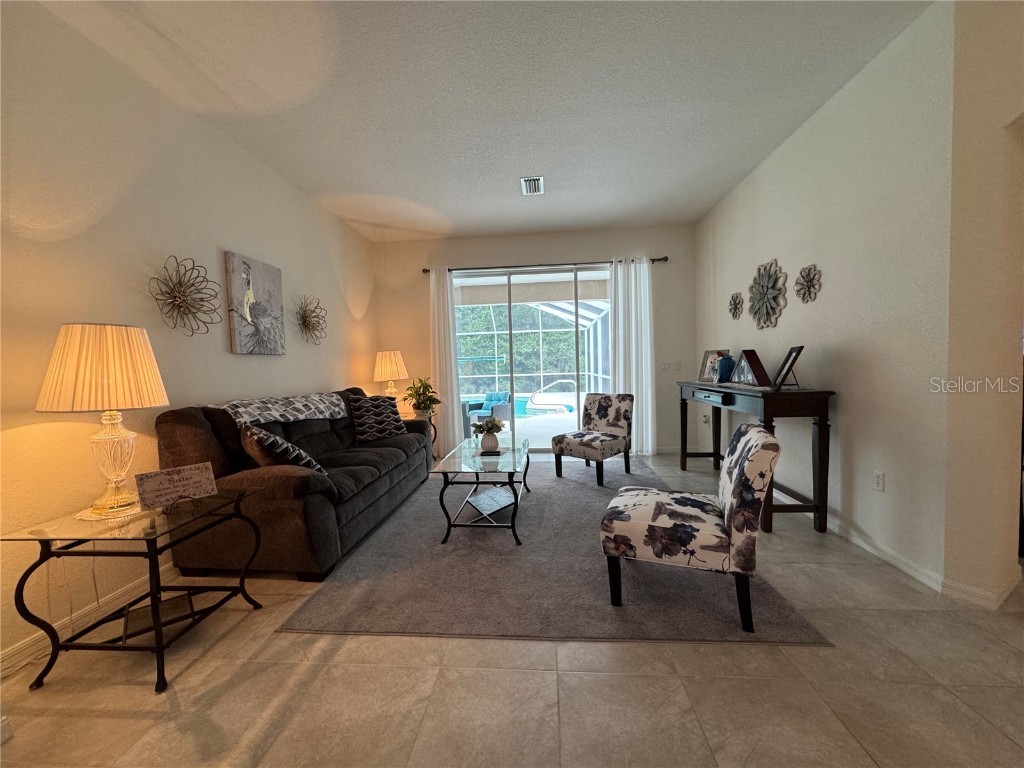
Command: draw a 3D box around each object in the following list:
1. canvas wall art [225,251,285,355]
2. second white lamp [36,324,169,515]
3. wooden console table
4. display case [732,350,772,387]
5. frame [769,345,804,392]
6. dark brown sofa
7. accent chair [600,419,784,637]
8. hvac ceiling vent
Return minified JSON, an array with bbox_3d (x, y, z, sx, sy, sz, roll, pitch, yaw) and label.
[{"bbox_3d":[-2.006,-0.598,3.279,0.038,0.737,0.578,-1,3,5],"label":"canvas wall art"},{"bbox_3d":[-1.861,0.162,1.924,0.442,0.843,0.442,-1,3,5],"label":"second white lamp"},{"bbox_3d":[1.984,0.494,3.641,0.464,0.956,1.763,-1,3,5],"label":"wooden console table"},{"bbox_3d":[2.046,-0.137,3.572,0.100,0.295,0.560,-1,2,5],"label":"display case"},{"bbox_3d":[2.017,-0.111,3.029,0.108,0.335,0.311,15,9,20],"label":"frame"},{"bbox_3d":[-1.397,0.577,3.354,0.970,0.970,2.140,-1,2,5],"label":"dark brown sofa"},{"bbox_3d":[0.865,0.636,2.077,0.720,0.830,0.560,-1,3,23],"label":"accent chair"},{"bbox_3d":[0.203,-1.878,3.949,0.210,0.020,0.390,-1,2,5],"label":"hvac ceiling vent"}]

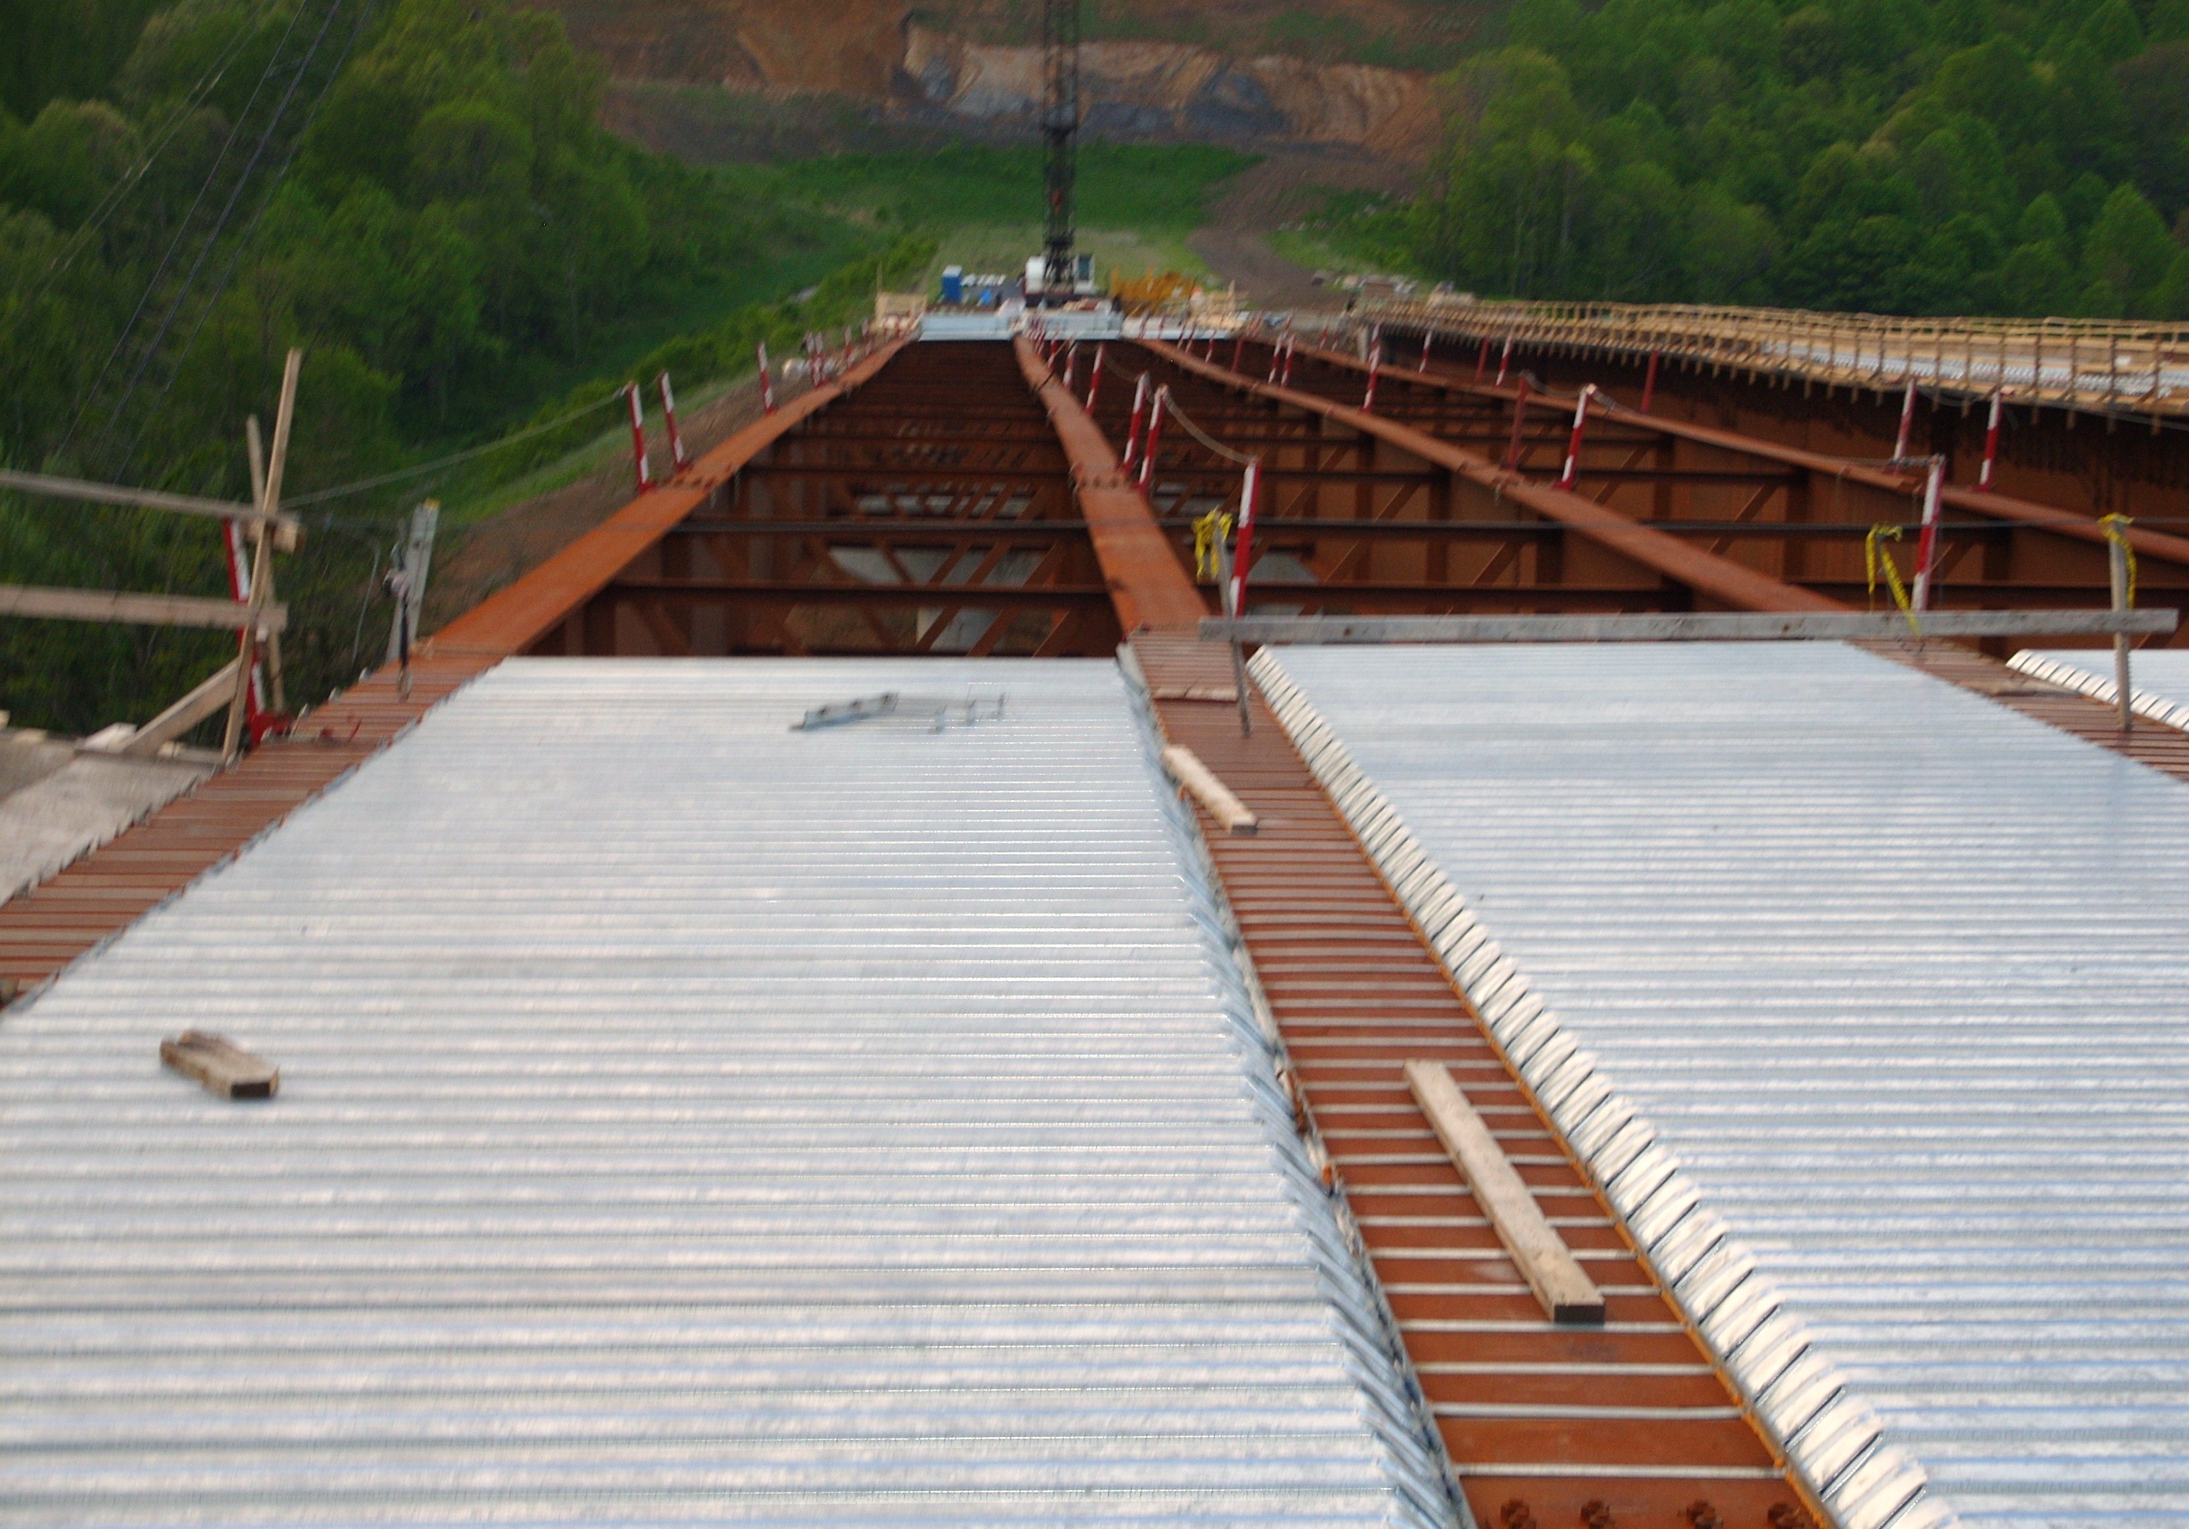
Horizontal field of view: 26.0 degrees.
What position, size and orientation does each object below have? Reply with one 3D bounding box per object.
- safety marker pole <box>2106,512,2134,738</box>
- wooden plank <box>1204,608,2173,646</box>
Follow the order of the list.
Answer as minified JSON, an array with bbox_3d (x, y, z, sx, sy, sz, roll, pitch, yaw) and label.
[{"bbox_3d":[4.267,-0.582,19.705,0.060,0.906,0.055,-4,6,0],"label":"safety marker pole"},{"bbox_3d":[2.468,-0.574,19.650,4.053,0.098,0.042,0,6,-1],"label":"wooden plank"}]

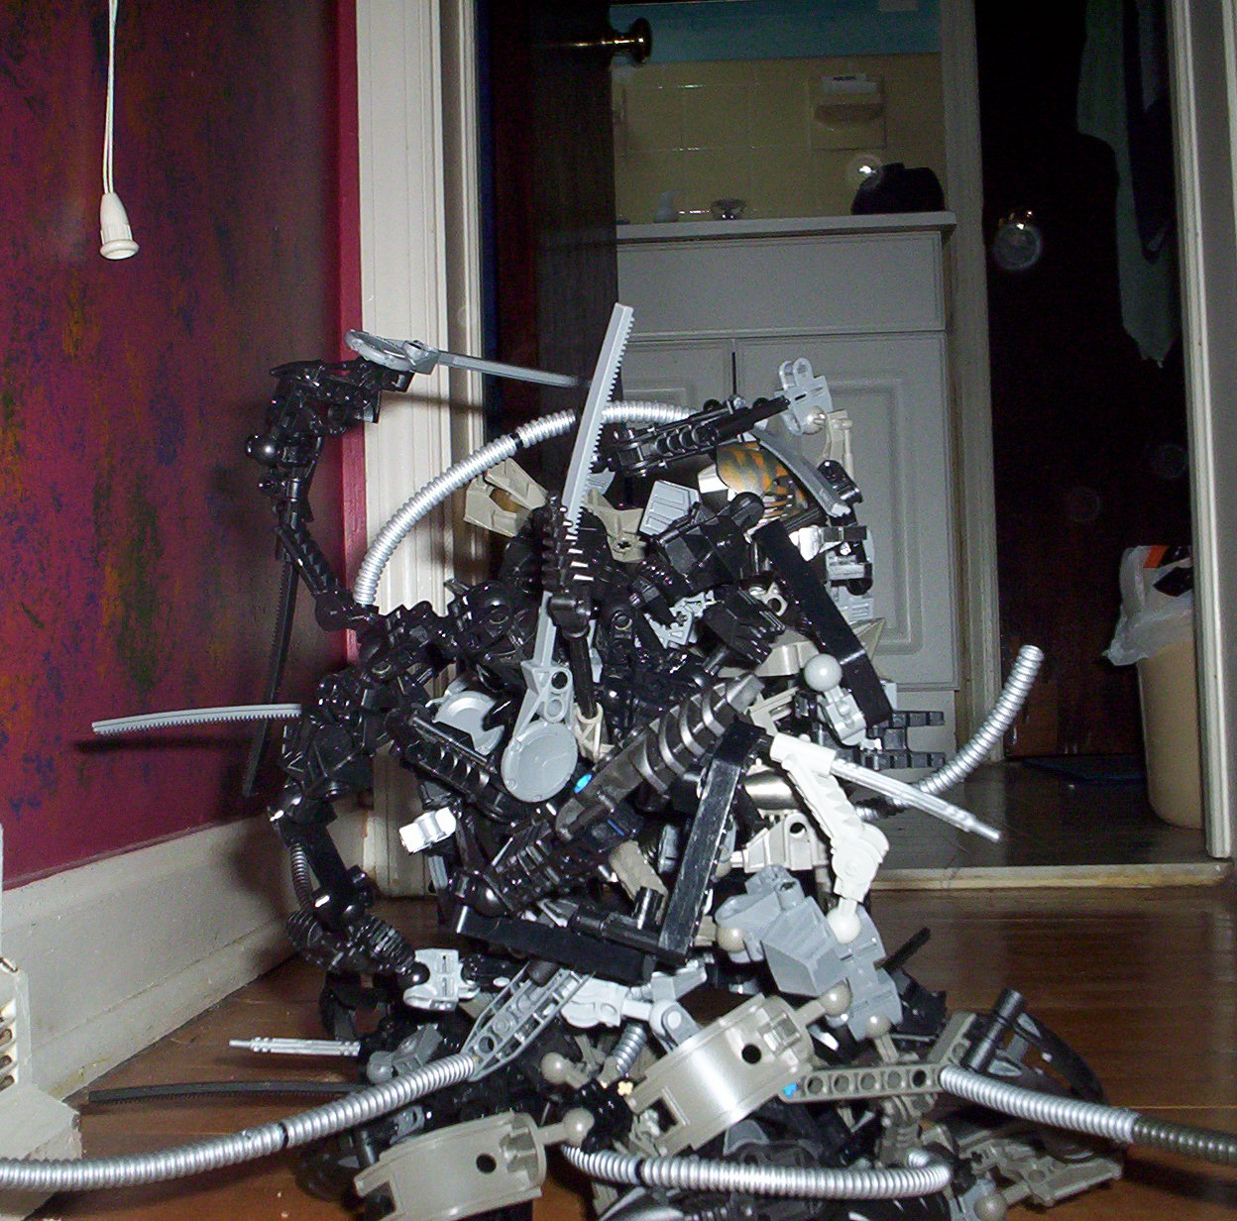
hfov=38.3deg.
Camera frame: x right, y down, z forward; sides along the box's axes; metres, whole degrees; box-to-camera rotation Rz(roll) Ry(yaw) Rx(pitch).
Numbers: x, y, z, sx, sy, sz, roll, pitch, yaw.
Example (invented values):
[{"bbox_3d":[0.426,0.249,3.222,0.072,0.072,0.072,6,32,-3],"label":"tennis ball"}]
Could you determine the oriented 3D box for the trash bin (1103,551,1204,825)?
[{"bbox_3d":[0.653,0.081,1.940,0.220,0.290,0.220,-1,-2,0],"label":"trash bin"}]

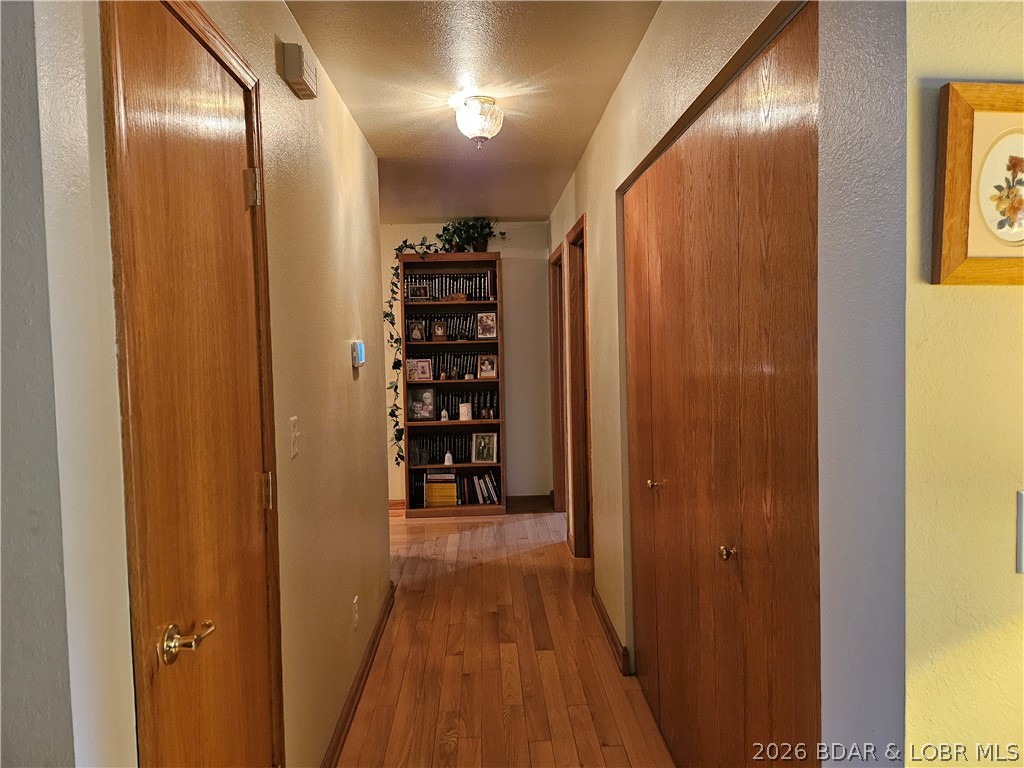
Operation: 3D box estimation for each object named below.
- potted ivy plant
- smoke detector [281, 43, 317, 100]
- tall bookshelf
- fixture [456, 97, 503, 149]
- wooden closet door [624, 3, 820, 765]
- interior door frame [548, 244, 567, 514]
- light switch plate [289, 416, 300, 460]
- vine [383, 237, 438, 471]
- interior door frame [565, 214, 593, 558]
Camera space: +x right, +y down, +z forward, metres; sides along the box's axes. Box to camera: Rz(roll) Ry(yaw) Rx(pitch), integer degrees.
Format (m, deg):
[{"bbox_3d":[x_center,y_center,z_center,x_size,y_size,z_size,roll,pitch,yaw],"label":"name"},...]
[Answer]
[{"bbox_3d":[-0.336,-1.217,5.915,0.580,0.285,0.280,-1,3,-2],"label":"potted ivy plant"},{"bbox_3d":[-0.628,-0.930,2.120,0.054,0.100,0.186,-1,3,-2],"label":"smoke detector"},{"bbox_3d":[-0.493,0.011,6.029,0.818,2.180,0.290,-1,3,-2],"label":"tall bookshelf"},{"bbox_3d":[-0.133,-1.083,2.974,0.197,0.195,0.197,-1,3,-2],"label":"fixture"},{"bbox_3d":[0.553,0.275,2.146,0.045,2.020,1.750,-1,3,-2],"label":"wooden closet door"},{"bbox_3d":[0.411,0.053,5.466,0.130,2.120,0.900,-1,3,-2],"label":"interior door frame"},{"bbox_3d":[-0.621,0.153,2.042,0.014,0.115,0.073,-1,3,-2],"label":"light switch plate"},{"bbox_3d":[-0.838,-0.269,5.925,0.410,1.880,0.180,-1,3,-2],"label":"vine"},{"bbox_3d":[0.459,0.115,4.294,0.130,2.120,0.850,-1,3,-2],"label":"interior door frame"}]

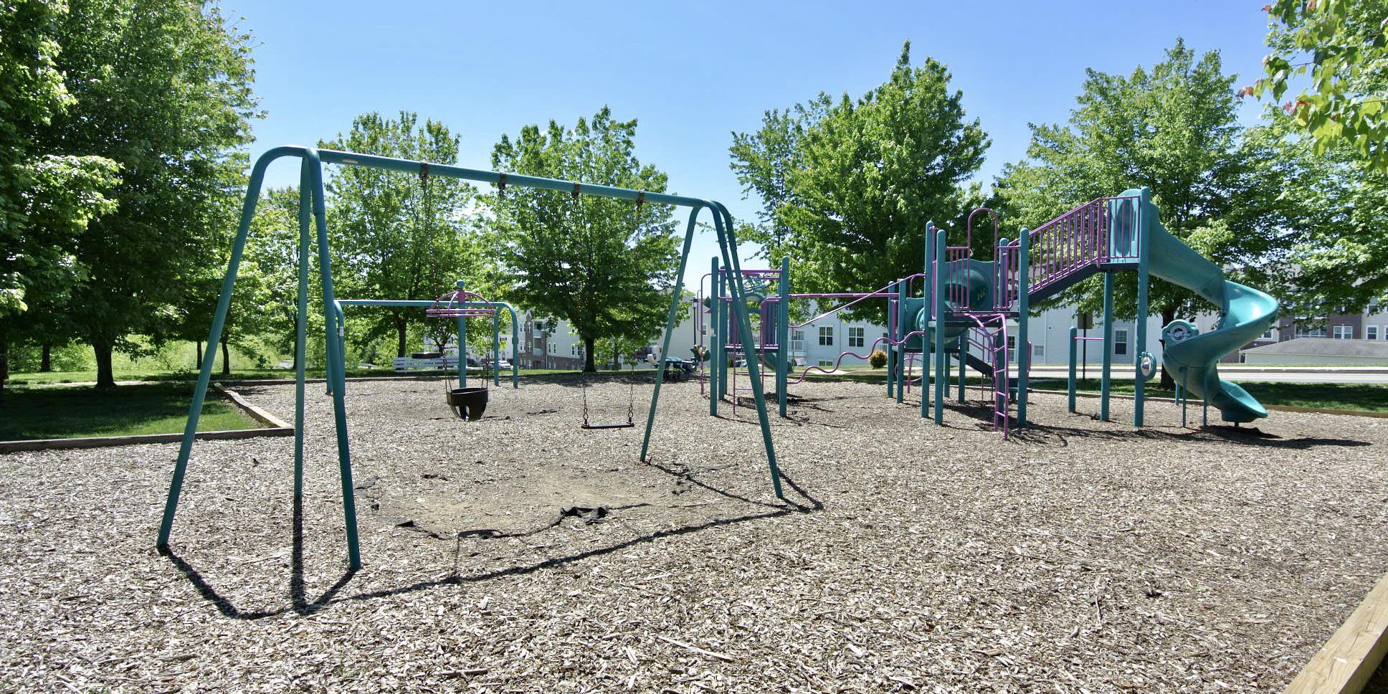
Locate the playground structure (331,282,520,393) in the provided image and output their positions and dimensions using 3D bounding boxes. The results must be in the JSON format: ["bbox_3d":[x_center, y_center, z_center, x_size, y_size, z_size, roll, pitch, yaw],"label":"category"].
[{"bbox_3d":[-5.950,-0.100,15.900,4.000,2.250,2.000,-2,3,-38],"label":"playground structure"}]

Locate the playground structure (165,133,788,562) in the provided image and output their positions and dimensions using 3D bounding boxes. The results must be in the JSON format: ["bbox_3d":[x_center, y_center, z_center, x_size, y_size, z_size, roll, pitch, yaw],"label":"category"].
[{"bbox_3d":[-1.165,-0.030,5.453,4.850,2.450,2.090,-1,3,-37],"label":"playground structure"}]

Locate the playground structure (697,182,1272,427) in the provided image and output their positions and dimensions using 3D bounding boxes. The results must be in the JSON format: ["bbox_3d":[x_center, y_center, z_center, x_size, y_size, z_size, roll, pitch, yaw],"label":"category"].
[{"bbox_3d":[5.150,-0.630,12.900,9.900,3.850,5.800,0,2,0],"label":"playground structure"}]

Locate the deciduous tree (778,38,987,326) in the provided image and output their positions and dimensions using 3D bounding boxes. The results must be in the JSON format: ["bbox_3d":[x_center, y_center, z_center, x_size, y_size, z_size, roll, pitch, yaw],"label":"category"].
[{"bbox_3d":[5.654,-4.095,21.000,6.400,10.020,6.400,0,2,0],"label":"deciduous tree"}]

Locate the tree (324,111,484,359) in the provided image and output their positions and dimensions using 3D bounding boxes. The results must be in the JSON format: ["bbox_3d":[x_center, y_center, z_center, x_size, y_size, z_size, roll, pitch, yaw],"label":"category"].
[{"bbox_3d":[-11.690,-4.303,28.000,6.100,10.270,6.100,0,2,0],"label":"tree"}]

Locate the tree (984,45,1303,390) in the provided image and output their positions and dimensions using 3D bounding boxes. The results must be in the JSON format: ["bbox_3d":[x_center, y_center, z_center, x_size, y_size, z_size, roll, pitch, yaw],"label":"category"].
[{"bbox_3d":[13.716,-3.878,20.800,7.800,10.290,7.700,0,2,0],"label":"tree"}]

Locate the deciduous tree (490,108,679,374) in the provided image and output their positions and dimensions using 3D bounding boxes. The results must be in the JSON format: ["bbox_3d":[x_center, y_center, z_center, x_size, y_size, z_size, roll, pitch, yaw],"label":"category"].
[{"bbox_3d":[-4.078,-3.995,26.000,7.000,9.780,6.800,0,2,0],"label":"deciduous tree"}]

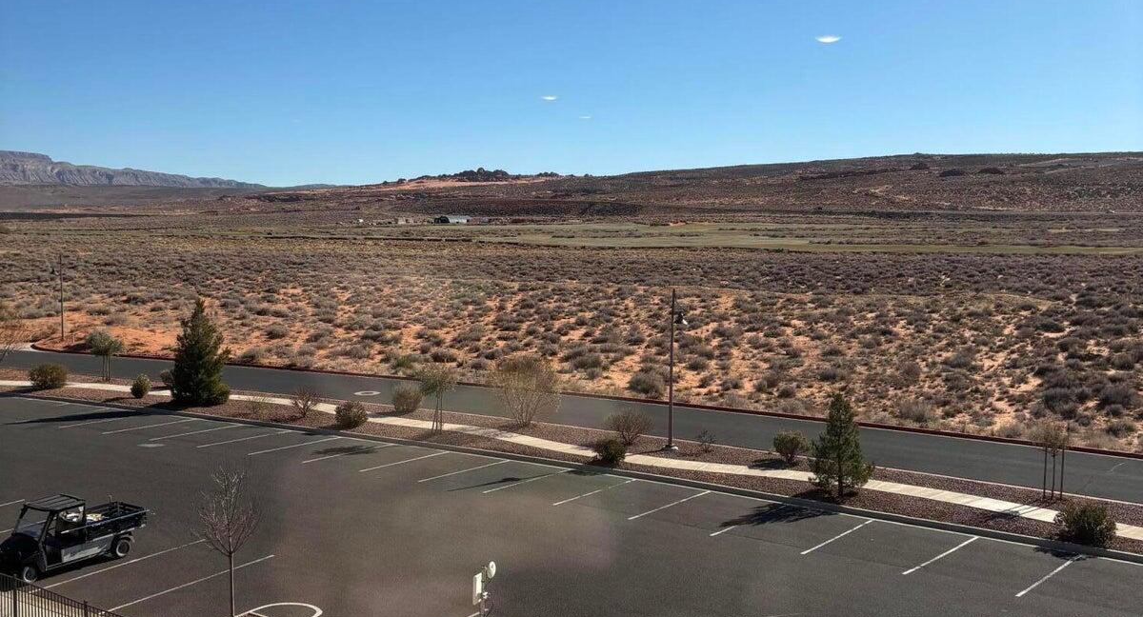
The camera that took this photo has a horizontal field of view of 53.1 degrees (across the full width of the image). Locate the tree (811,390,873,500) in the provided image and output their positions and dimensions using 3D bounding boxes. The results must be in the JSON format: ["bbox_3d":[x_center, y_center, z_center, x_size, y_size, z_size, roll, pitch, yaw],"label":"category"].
[{"bbox_3d":[8.498,4.273,35.939,1.950,3.380,1.950,1,4,0],"label":"tree"}]

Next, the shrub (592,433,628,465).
[{"bbox_3d":[1.380,5.013,40.851,1.250,1.130,1.250,1,4,0],"label":"shrub"}]

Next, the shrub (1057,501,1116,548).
[{"bbox_3d":[13.844,5.753,30.762,1.500,1.220,1.500,1,4,0],"label":"shrub"}]

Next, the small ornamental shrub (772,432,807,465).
[{"bbox_3d":[7.834,5.017,40.964,1.270,1.170,1.270,1,4,0],"label":"small ornamental shrub"}]

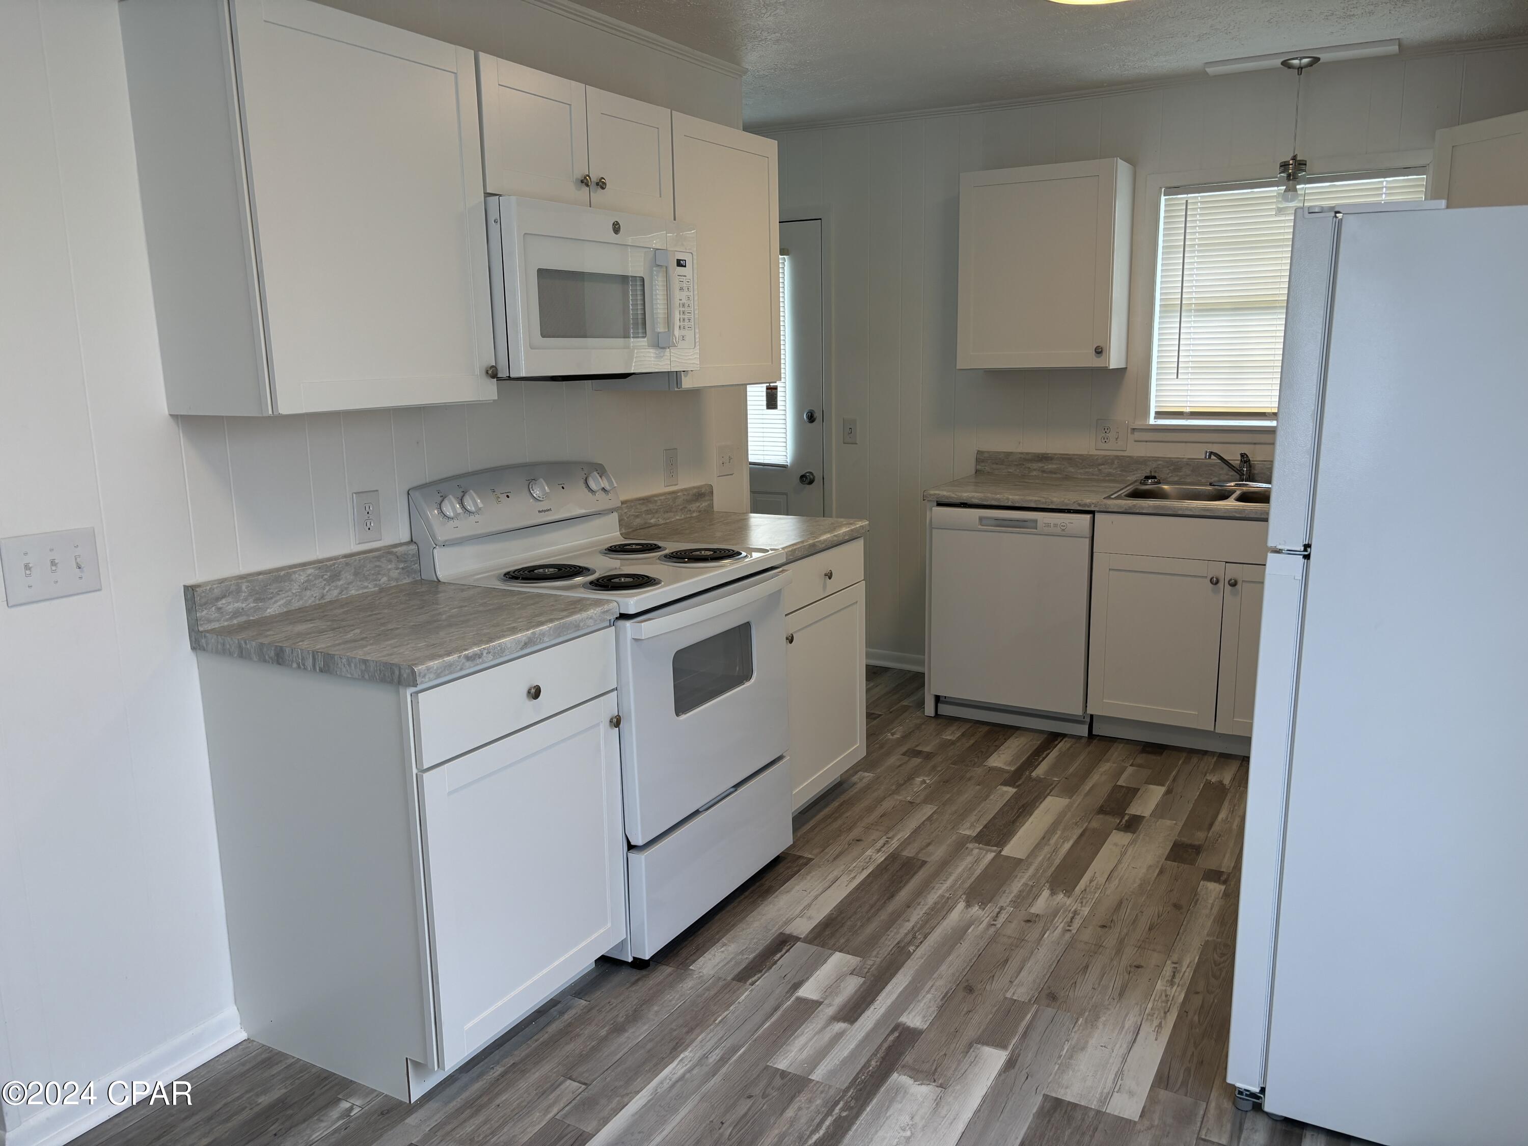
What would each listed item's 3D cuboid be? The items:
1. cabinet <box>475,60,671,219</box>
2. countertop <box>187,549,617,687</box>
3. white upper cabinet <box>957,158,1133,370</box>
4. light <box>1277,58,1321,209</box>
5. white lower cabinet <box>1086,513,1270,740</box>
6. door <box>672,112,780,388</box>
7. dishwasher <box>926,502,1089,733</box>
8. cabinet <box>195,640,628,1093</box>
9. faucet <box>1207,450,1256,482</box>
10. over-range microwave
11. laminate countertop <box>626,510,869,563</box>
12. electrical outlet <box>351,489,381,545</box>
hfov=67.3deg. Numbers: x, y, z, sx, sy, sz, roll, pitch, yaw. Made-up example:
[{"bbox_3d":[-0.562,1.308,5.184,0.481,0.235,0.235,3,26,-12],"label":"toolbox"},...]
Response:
[{"bbox_3d":[-0.573,-1.060,2.900,0.325,0.304,0.756,5,12,29],"label":"cabinet"},{"bbox_3d":[-0.746,0.065,2.450,0.630,0.132,0.608,5,12,29],"label":"countertop"},{"bbox_3d":[1.112,-1.192,4.534,0.603,0.764,0.325,5,12,29],"label":"white upper cabinet"},{"bbox_3d":[1.866,-1.528,4.033,0.127,0.515,0.127,5,12,29],"label":"light"},{"bbox_3d":[1.748,0.178,4.280,0.906,0.868,0.612,5,12,29],"label":"white lower cabinet"},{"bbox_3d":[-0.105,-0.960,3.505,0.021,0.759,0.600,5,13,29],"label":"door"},{"bbox_3d":[1.072,0.135,4.630,0.610,0.866,0.598,5,12,29],"label":"dishwasher"},{"bbox_3d":[-0.746,0.561,2.562,0.630,0.878,0.599,5,12,29],"label":"cabinet"},{"bbox_3d":[1.760,-0.398,4.341,0.225,0.125,0.060,-6,12,-22],"label":"faucet"},{"bbox_3d":[-0.529,-0.707,2.947,0.410,0.404,0.756,5,12,29],"label":"over-range microwave"},{"bbox_3d":[-0.077,-0.126,3.630,0.630,0.041,0.605,5,12,29],"label":"laminate countertop"},{"bbox_3d":[-0.945,-0.133,2.739,0.008,0.118,0.072,5,12,29],"label":"electrical outlet"}]

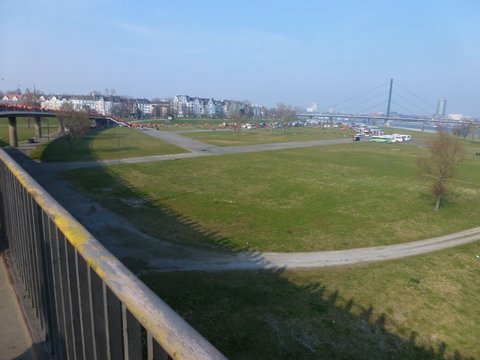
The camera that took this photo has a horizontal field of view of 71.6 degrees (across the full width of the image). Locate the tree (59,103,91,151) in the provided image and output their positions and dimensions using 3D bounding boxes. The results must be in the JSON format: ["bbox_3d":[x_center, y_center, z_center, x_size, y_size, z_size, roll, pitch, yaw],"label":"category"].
[{"bbox_3d":[-37.823,-12.253,76.313,6.560,10.764,6.363,-3,13,-26],"label":"tree"}]

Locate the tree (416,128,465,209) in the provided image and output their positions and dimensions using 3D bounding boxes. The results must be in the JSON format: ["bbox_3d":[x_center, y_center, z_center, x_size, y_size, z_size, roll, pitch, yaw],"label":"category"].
[{"bbox_3d":[22.680,-1.160,38.043,4.724,9.362,4.582,9,13,31],"label":"tree"}]

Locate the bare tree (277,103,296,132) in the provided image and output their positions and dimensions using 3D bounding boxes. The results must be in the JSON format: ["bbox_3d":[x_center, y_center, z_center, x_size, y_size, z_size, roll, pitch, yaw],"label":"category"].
[{"bbox_3d":[27.783,-37.522,199.904,11.907,17.616,11.550,4,11,7],"label":"bare tree"}]

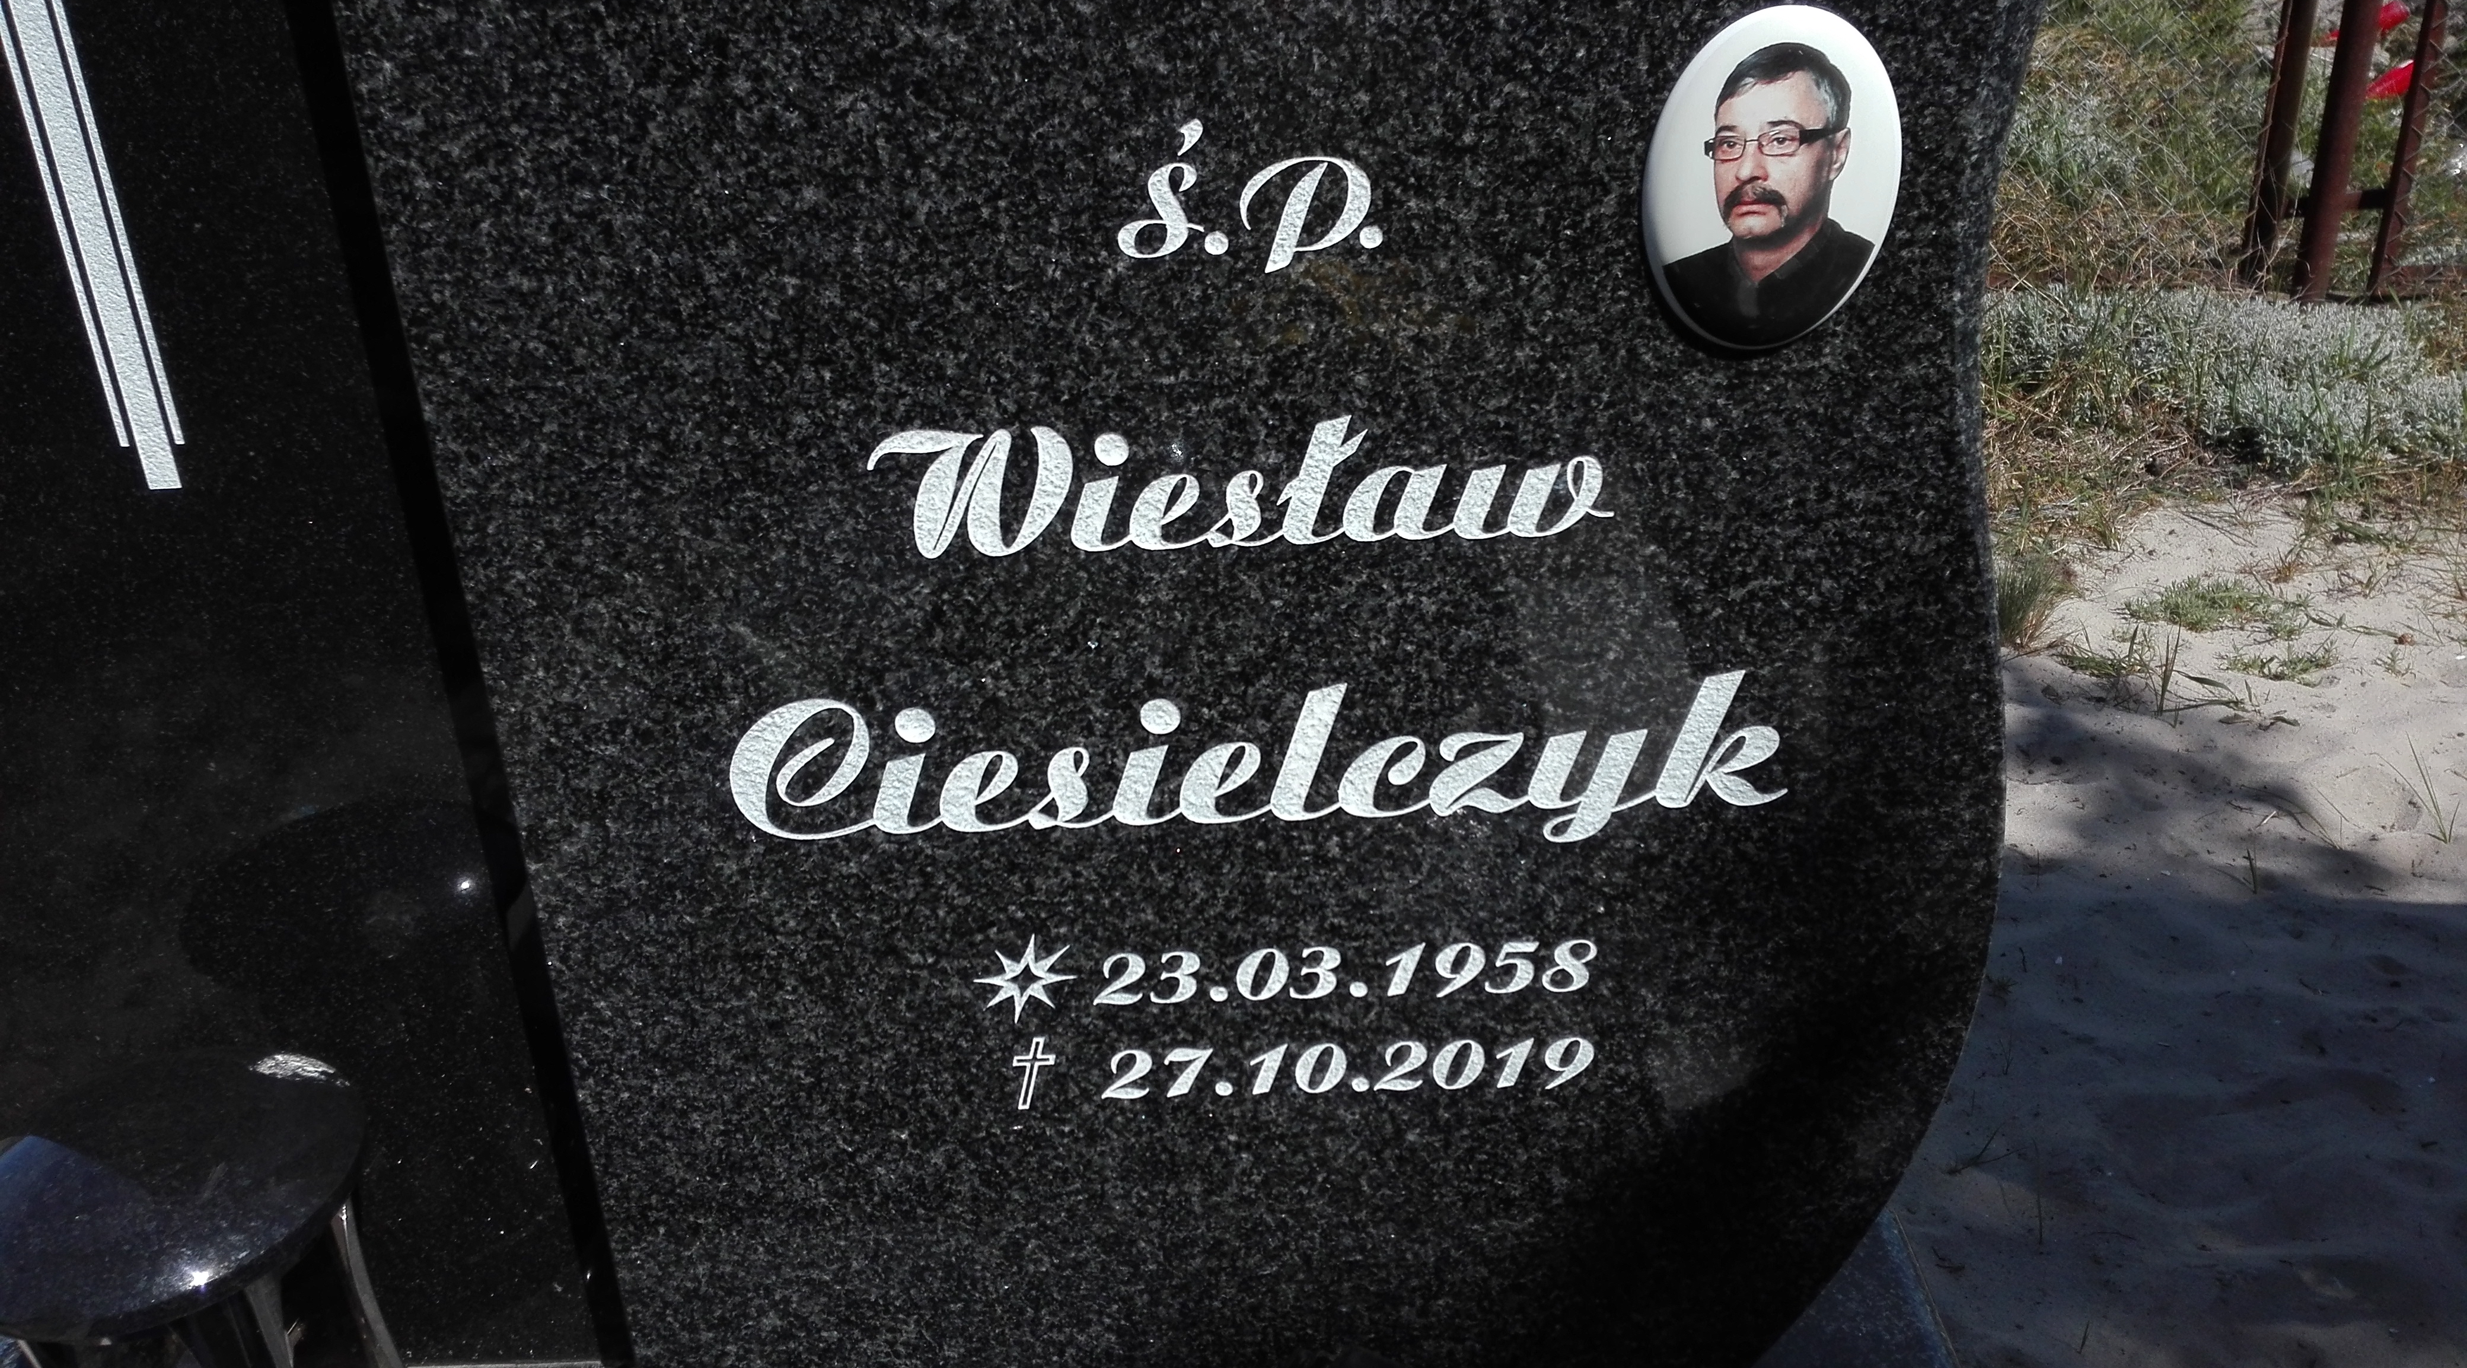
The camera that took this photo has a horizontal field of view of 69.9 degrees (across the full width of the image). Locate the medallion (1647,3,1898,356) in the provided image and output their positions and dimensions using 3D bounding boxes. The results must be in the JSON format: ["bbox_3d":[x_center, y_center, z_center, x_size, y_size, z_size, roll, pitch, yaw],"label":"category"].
[{"bbox_3d":[0.193,-0.179,0.632,0.090,0.120,0.010,-2,24,1],"label":"medallion"}]

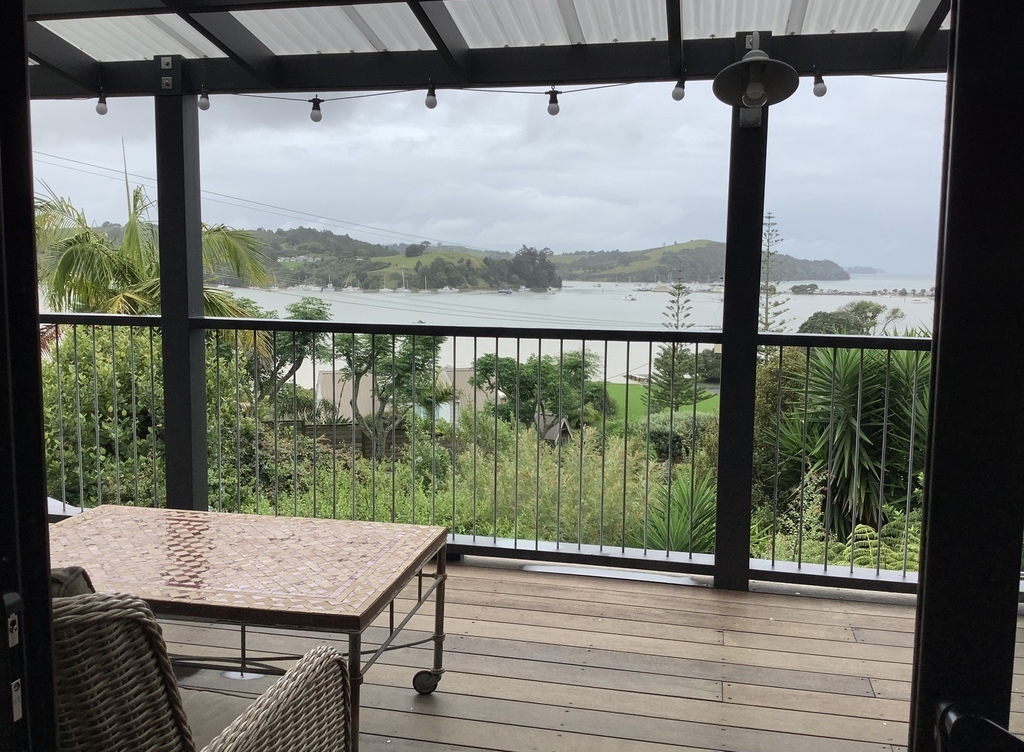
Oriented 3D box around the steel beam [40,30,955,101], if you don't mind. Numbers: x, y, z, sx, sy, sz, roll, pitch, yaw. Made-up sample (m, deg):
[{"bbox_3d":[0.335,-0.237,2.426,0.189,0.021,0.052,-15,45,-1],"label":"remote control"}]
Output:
[{"bbox_3d":[-0.314,-1.297,3.886,4.300,0.140,0.090,2,7,13],"label":"steel beam"}]

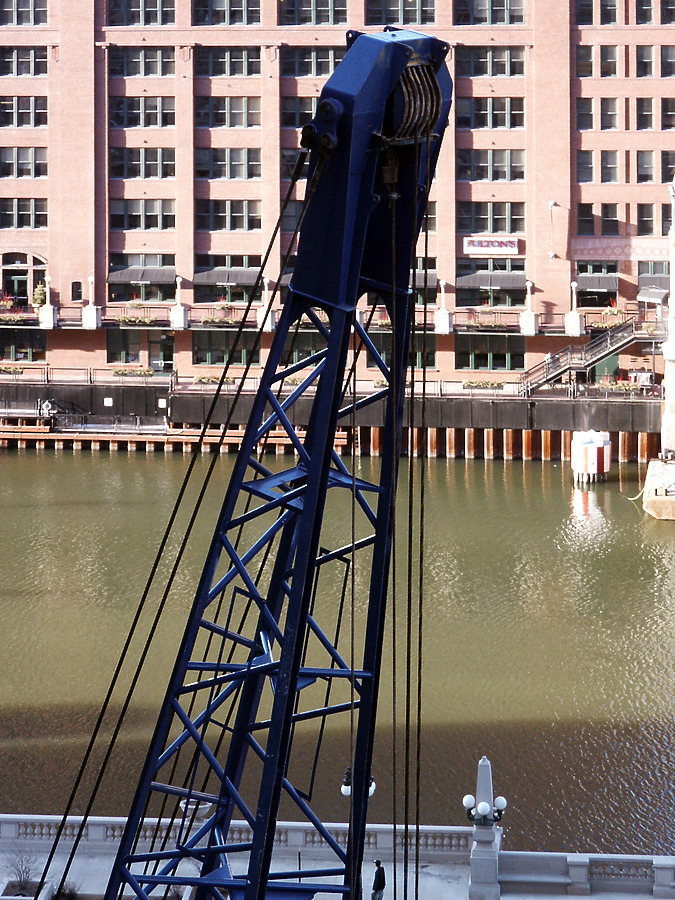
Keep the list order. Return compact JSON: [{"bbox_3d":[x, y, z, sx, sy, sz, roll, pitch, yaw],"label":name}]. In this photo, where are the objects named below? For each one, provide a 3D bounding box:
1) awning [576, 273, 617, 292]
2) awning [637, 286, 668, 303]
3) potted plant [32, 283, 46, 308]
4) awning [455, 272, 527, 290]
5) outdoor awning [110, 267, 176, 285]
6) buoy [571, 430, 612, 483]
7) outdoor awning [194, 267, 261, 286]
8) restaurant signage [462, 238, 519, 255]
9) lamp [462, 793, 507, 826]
[{"bbox_3d":[16.570,-10.586,167.166,2.700,0.900,1.100,1,12,8],"label":"awning"},{"bbox_3d":[19.594,-9.704,163.349,1.850,0.950,1.200,4,12,20],"label":"awning"},{"bbox_3d":[-19.435,-9.995,171.548,0.920,2.000,0.920,1,12,8],"label":"potted plant"},{"bbox_3d":[9.858,-10.774,168.105,4.500,0.920,1.100,1,12,8],"label":"awning"},{"bbox_3d":[-12.719,-11.329,171.277,4.400,0.920,1.100,1,12,8],"label":"outdoor awning"},{"bbox_3d":[14.896,0.381,154.000,2.400,2.750,2.400,1,12,8],"label":"buoy"},{"bbox_3d":[-7.187,-11.213,170.496,4.400,0.920,1.100,1,12,8],"label":"outdoor awning"},{"bbox_3d":[9.815,-13.031,167.908,3.500,1.100,0.300,1,12,8],"label":"restaurant signage"},{"bbox_3d":[4.375,10.678,78.000,1.320,0.900,1.300,1,12,5],"label":"lamp"}]

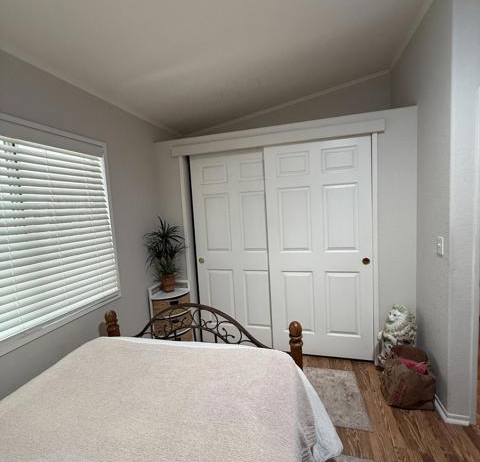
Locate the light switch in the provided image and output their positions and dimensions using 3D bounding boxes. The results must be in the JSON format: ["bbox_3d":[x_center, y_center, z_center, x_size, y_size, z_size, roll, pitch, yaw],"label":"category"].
[{"bbox_3d":[1.311,0.104,1.698,0.015,0.120,0.075,-2,6,16],"label":"light switch"}]

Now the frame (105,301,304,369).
[{"bbox_3d":[-0.286,0.903,1.768,1.450,0.830,0.080,-2,6,16],"label":"frame"}]

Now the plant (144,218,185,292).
[{"bbox_3d":[-0.710,0.250,2.568,0.370,0.760,0.370,-2,6,16],"label":"plant"}]

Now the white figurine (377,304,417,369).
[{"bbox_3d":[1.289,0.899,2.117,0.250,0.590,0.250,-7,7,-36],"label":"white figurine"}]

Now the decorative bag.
[{"bbox_3d":[1.218,1.041,1.881,0.310,0.360,0.220,-2,6,16],"label":"decorative bag"}]

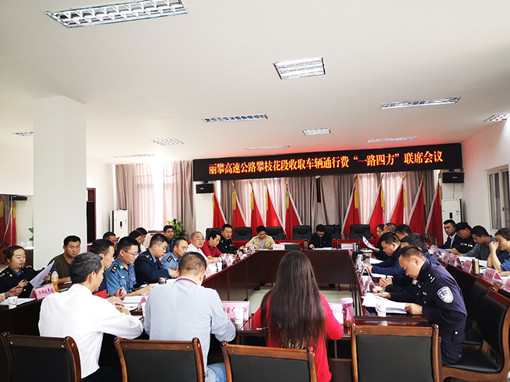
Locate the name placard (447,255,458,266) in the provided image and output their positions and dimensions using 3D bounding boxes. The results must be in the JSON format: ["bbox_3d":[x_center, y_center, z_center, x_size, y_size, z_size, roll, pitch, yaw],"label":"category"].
[{"bbox_3d":[2.623,0.919,5.165,0.090,0.105,0.210,-2,-3,6],"label":"name placard"}]

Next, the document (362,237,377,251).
[{"bbox_3d":[1.654,0.756,5.606,0.040,0.290,0.210,-46,5,12],"label":"document"}]

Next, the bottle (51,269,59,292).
[{"bbox_3d":[-1.873,0.846,3.723,0.066,0.230,0.066,-2,-3,12],"label":"bottle"}]

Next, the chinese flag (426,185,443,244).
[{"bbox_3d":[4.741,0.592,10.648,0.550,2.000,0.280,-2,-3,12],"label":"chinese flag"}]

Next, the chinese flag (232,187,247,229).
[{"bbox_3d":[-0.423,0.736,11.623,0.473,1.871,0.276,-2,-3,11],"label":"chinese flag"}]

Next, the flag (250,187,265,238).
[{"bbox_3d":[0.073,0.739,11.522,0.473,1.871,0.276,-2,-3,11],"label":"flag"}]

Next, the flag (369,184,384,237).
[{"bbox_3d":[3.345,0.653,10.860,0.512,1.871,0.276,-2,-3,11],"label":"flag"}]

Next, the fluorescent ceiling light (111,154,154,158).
[{"bbox_3d":[-3.558,-0.993,11.635,1.182,0.069,0.295,-2,-3,11],"label":"fluorescent ceiling light"}]

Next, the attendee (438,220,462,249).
[{"bbox_3d":[3.552,1.163,7.118,0.650,1.290,0.532,-1,-3,-11],"label":"attendee"}]

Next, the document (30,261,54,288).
[{"bbox_3d":[-1.930,0.769,3.620,0.020,0.265,0.200,36,-33,7],"label":"document"}]

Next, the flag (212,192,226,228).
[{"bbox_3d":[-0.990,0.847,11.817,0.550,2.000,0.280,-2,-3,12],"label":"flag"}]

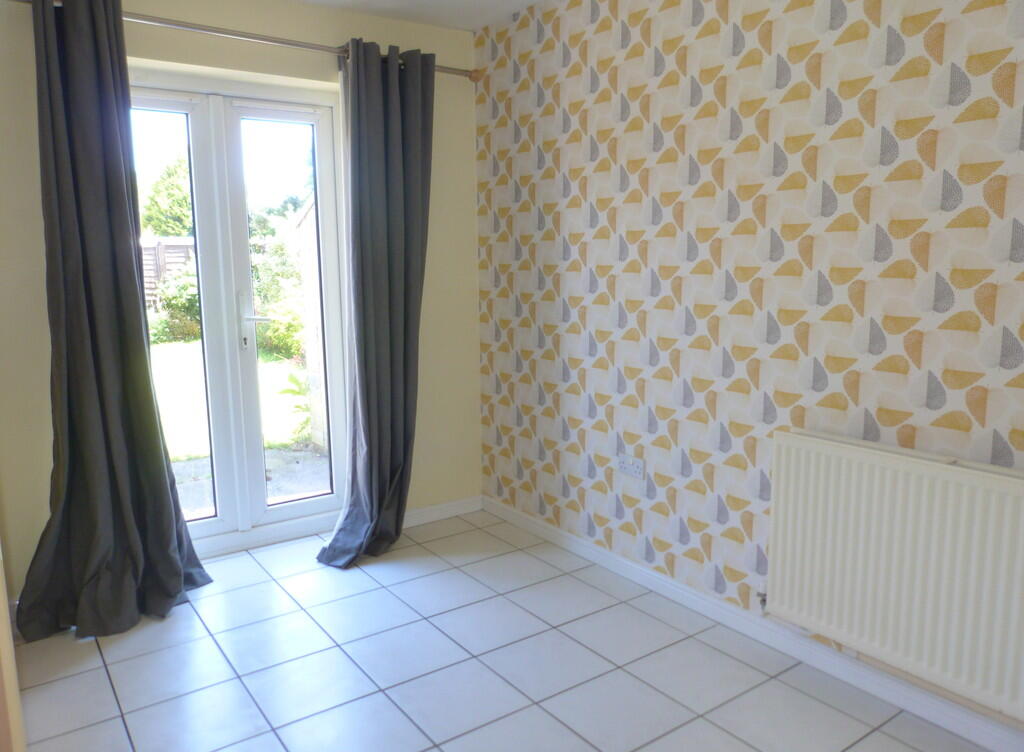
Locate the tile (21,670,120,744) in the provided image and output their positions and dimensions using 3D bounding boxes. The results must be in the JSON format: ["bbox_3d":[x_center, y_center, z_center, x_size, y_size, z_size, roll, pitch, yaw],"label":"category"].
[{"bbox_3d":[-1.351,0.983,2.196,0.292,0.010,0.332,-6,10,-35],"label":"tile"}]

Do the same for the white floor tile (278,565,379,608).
[{"bbox_3d":[-0.751,0.864,3.052,0.334,0.012,0.334,-6,10,-35],"label":"white floor tile"}]

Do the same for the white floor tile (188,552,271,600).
[{"bbox_3d":[-1.209,0.843,3.093,0.329,0.010,0.345,-6,10,-35],"label":"white floor tile"}]

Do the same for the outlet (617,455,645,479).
[{"bbox_3d":[0.468,0.368,2.973,0.012,0.087,0.147,-6,10,-35],"label":"outlet"}]

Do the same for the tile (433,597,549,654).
[{"bbox_3d":[-0.083,0.893,2.665,0.329,0.010,0.329,-6,10,-35],"label":"tile"}]

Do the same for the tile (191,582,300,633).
[{"bbox_3d":[-1.010,0.880,2.818,0.329,0.010,0.329,-6,10,-35],"label":"tile"}]

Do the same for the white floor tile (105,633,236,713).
[{"bbox_3d":[-1.103,0.962,2.393,0.334,0.012,0.334,-6,10,-35],"label":"white floor tile"}]

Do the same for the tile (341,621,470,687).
[{"bbox_3d":[-0.356,0.930,2.493,0.332,0.010,0.332,-6,10,-35],"label":"tile"}]

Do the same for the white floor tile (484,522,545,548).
[{"bbox_3d":[0.003,0.779,3.585,0.166,0.012,0.334,-6,10,-35],"label":"white floor tile"}]

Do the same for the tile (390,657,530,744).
[{"bbox_3d":[-0.163,0.975,2.237,0.334,0.012,0.334,-6,10,-35],"label":"tile"}]

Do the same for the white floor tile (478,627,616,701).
[{"bbox_3d":[0.110,0.930,2.397,0.329,0.010,0.329,-6,10,-35],"label":"white floor tile"}]

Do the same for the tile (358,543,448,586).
[{"bbox_3d":[-0.474,0.826,3.225,0.332,0.010,0.332,-6,10,-35],"label":"tile"}]

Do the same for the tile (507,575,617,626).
[{"bbox_3d":[0.189,0.869,2.878,0.332,0.010,0.332,-6,10,-35],"label":"tile"}]

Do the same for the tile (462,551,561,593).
[{"bbox_3d":[-0.006,0.832,3.148,0.332,0.010,0.332,-6,10,-35],"label":"tile"}]

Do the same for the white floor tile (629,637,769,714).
[{"bbox_3d":[0.582,0.950,2.353,0.334,0.012,0.334,-6,10,-35],"label":"white floor tile"}]

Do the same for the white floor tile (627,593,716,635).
[{"bbox_3d":[0.583,0.884,2.749,0.151,0.010,0.332,-6,10,-35],"label":"white floor tile"}]

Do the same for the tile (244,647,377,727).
[{"bbox_3d":[-0.628,0.961,2.300,0.332,0.010,0.332,-6,10,-35],"label":"tile"}]

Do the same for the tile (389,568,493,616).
[{"bbox_3d":[-0.281,0.870,2.974,0.334,0.012,0.334,-6,10,-35],"label":"tile"}]

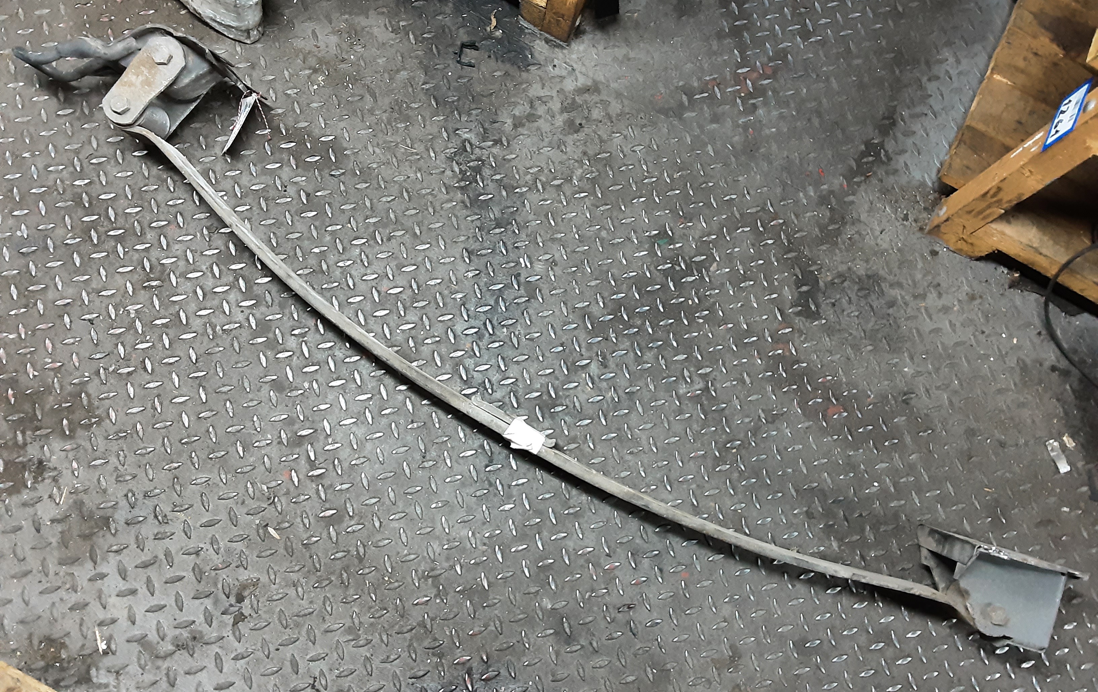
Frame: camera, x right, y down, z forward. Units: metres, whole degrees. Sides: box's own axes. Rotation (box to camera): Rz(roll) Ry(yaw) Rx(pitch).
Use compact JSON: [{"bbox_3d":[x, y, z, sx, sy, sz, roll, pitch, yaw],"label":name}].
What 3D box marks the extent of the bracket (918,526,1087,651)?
[{"bbox_3d":[0.645,0.359,1.235,0.200,0.100,0.127,17,73,-3],"label":"bracket"}]

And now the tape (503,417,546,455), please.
[{"bbox_3d":[-0.036,0.128,1.191,0.052,0.040,0.033,31,72,2],"label":"tape"}]

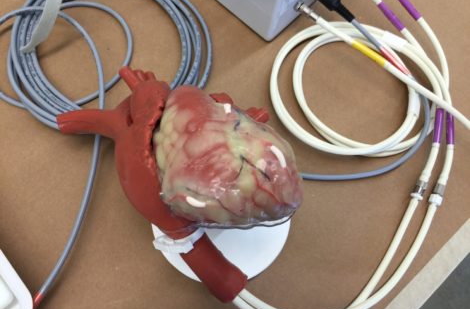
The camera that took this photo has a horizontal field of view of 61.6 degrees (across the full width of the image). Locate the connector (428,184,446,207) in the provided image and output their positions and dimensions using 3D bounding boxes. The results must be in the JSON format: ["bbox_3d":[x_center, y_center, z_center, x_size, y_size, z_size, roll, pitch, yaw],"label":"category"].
[{"bbox_3d":[0.182,0.036,0.354,0.011,0.011,0.023,27,66,5],"label":"connector"}]

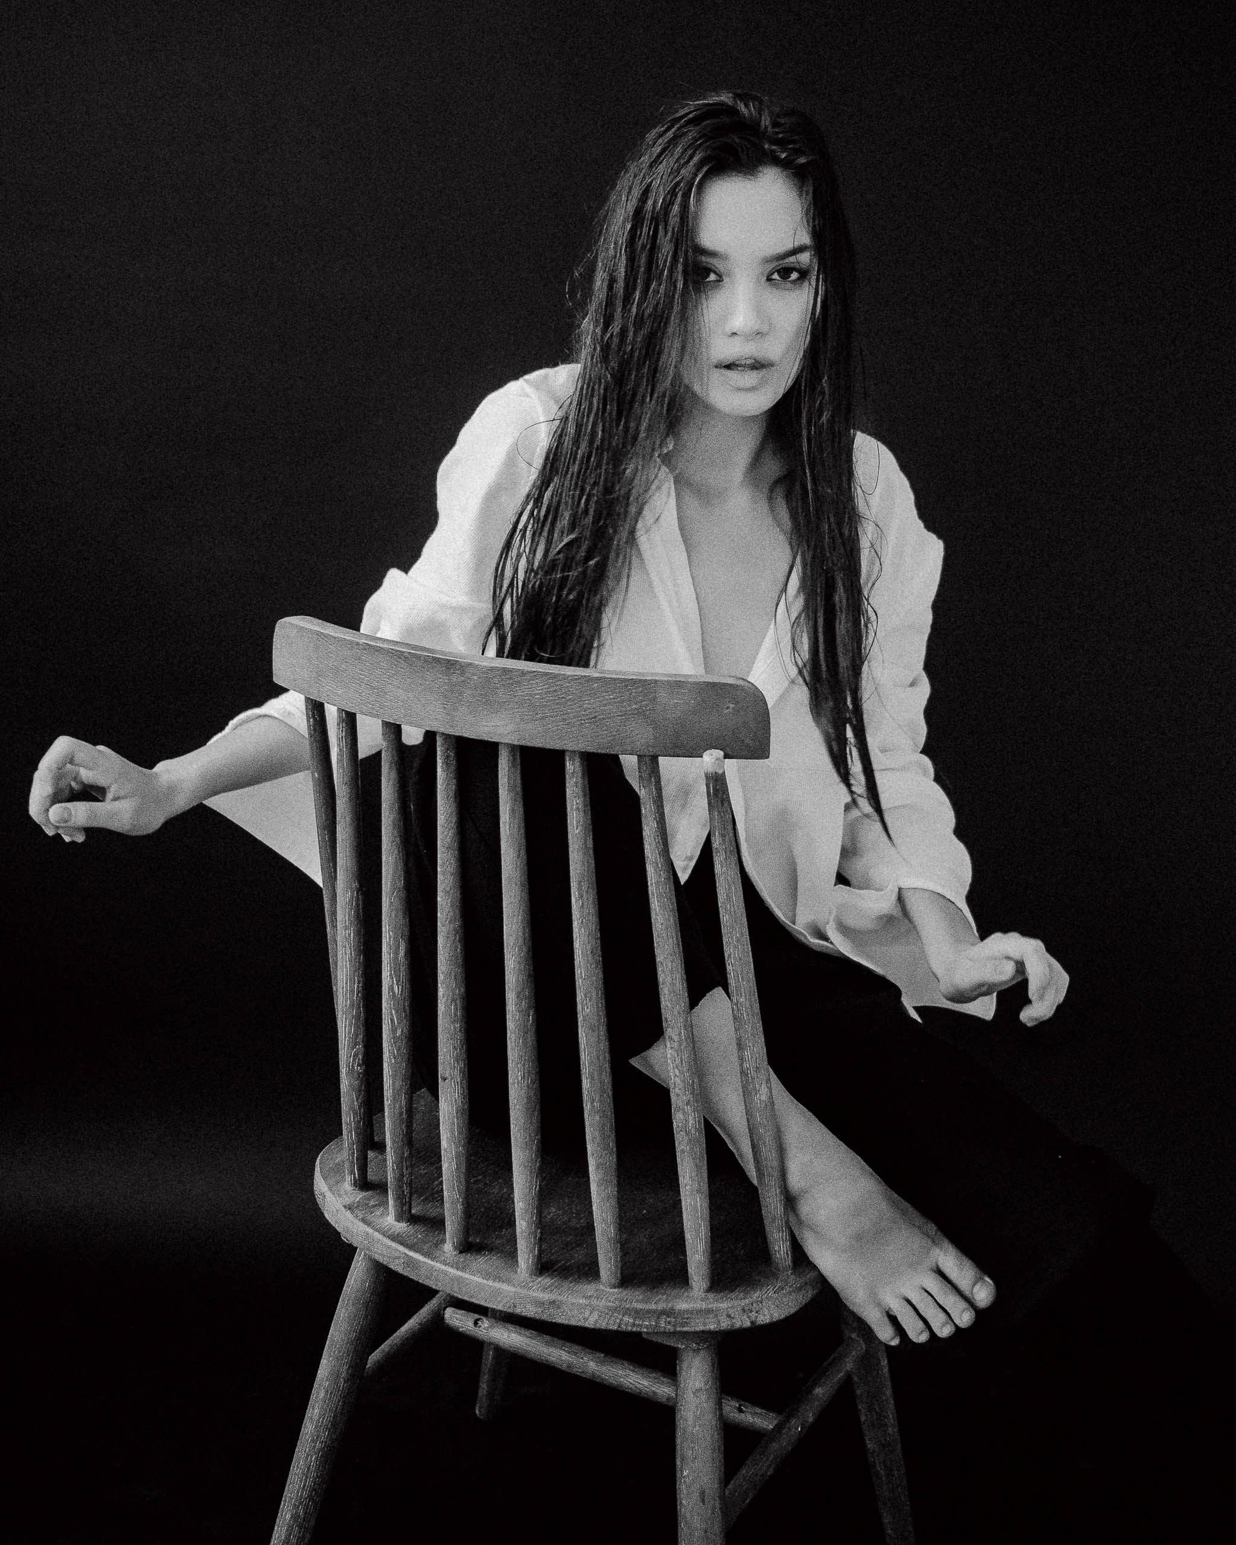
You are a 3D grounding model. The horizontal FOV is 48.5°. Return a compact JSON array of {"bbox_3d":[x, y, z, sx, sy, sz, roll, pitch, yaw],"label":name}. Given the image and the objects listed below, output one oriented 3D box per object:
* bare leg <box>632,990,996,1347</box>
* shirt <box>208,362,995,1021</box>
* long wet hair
[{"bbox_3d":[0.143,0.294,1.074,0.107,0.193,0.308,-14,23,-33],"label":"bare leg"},{"bbox_3d":[-0.016,-0.082,1.270,0.660,0.550,0.420,-2,19,-2],"label":"shirt"},{"bbox_3d":[0.065,-0.266,1.200,0.340,0.600,0.260,0,19,3],"label":"long wet hair"}]

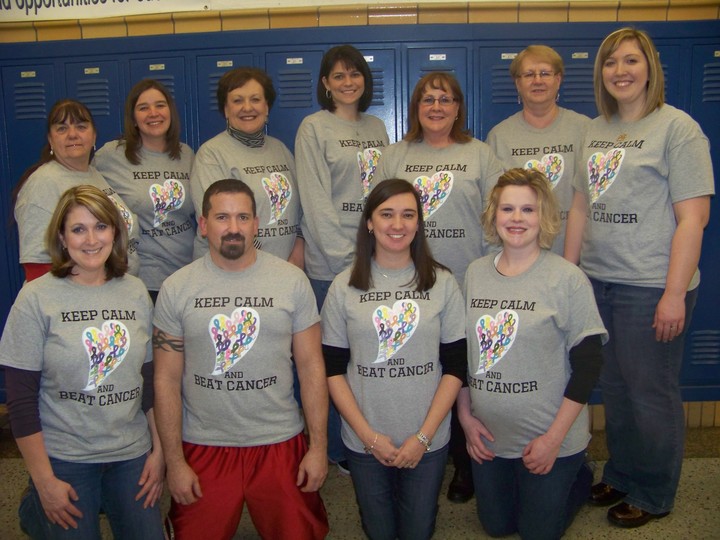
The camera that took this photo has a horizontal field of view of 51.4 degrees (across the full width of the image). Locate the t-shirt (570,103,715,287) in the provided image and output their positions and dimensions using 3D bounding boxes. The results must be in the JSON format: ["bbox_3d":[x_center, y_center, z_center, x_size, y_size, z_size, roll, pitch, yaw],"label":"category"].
[{"bbox_3d":[0.981,-0.252,2.600,0.480,0.620,0.310,3,7,42],"label":"t-shirt"}]

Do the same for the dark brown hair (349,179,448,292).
[{"bbox_3d":[0.124,-0.111,2.410,0.310,0.360,0.260,-1,5,-2],"label":"dark brown hair"}]

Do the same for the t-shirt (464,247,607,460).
[{"bbox_3d":[0.574,0.269,2.444,0.460,0.660,0.320,4,12,28],"label":"t-shirt"}]

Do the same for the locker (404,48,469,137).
[{"bbox_3d":[0.357,-0.206,3.440,0.300,1.580,0.300,-1,10,3],"label":"locker"}]

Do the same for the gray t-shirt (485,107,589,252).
[{"bbox_3d":[0.665,-0.278,2.790,0.450,0.650,0.280,0,9,12],"label":"gray t-shirt"}]

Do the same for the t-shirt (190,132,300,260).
[{"bbox_3d":[-0.432,-0.195,2.846,0.440,0.640,0.280,-6,11,-22],"label":"t-shirt"}]

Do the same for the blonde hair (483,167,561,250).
[{"bbox_3d":[0.518,-0.197,2.400,0.255,0.265,0.250,-1,5,6],"label":"blonde hair"}]

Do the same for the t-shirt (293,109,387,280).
[{"bbox_3d":[-0.062,-0.296,3.020,0.430,0.650,0.270,-4,6,-28],"label":"t-shirt"}]

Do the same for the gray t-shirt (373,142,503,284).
[{"bbox_3d":[0.296,-0.155,2.750,0.480,0.650,0.300,1,11,15],"label":"gray t-shirt"}]

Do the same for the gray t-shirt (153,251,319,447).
[{"bbox_3d":[-0.399,0.251,2.396,0.510,0.640,0.280,-2,10,-6],"label":"gray t-shirt"}]

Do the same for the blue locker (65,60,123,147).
[{"bbox_3d":[-1.074,-0.166,3.308,0.275,1.450,0.300,-1,8,3],"label":"blue locker"}]

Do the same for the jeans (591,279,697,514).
[{"bbox_3d":[1.048,0.424,2.750,0.320,0.910,0.390,-6,10,-29],"label":"jeans"}]

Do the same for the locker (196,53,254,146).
[{"bbox_3d":[-0.563,-0.214,3.450,0.280,1.480,0.280,-1,5,3],"label":"locker"}]

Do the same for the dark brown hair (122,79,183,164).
[{"bbox_3d":[-0.768,-0.549,2.770,0.210,0.310,0.210,-4,9,-16],"label":"dark brown hair"}]

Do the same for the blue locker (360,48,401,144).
[{"bbox_3d":[0.053,-0.202,3.458,0.300,1.580,0.300,-1,10,3],"label":"blue locker"}]

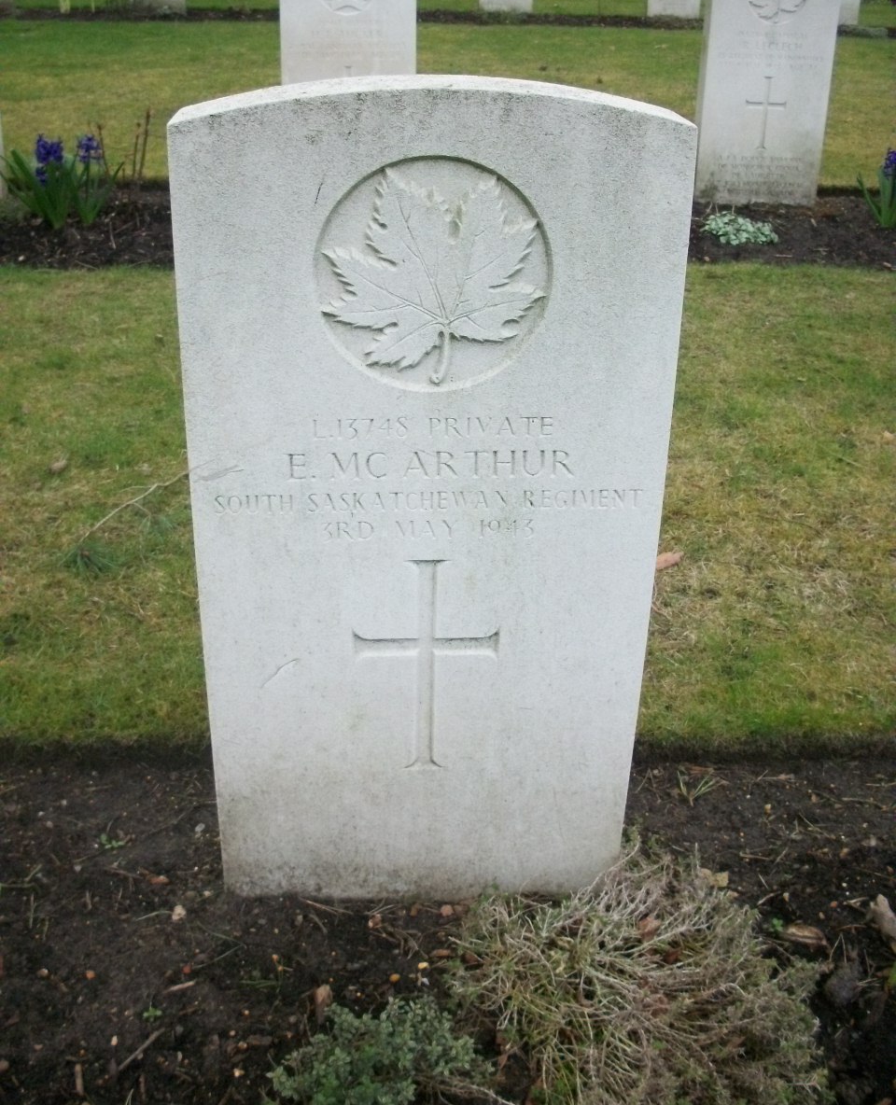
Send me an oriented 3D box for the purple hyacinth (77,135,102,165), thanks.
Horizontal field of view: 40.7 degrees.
[{"bbox_3d":[-0.948,-1.064,3.190,0.064,0.077,0.062,-1,27,-5],"label":"purple hyacinth"}]

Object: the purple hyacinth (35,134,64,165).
[{"bbox_3d":[-1.047,-1.057,3.170,0.075,0.078,0.068,-1,27,-5],"label":"purple hyacinth"}]

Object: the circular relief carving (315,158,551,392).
[{"bbox_3d":[-0.011,-0.205,0.894,0.175,0.176,0.018,-1,27,-5],"label":"circular relief carving"}]

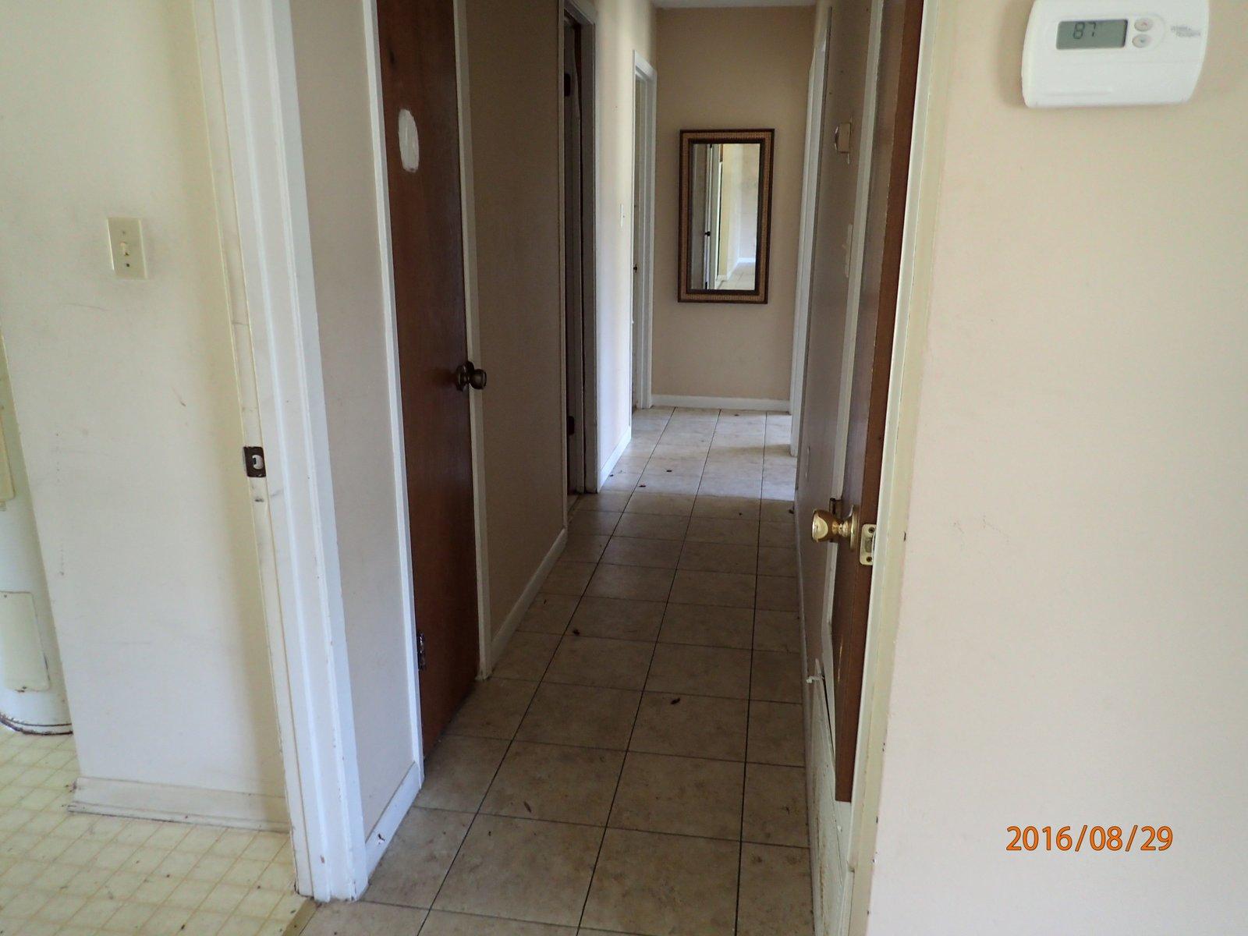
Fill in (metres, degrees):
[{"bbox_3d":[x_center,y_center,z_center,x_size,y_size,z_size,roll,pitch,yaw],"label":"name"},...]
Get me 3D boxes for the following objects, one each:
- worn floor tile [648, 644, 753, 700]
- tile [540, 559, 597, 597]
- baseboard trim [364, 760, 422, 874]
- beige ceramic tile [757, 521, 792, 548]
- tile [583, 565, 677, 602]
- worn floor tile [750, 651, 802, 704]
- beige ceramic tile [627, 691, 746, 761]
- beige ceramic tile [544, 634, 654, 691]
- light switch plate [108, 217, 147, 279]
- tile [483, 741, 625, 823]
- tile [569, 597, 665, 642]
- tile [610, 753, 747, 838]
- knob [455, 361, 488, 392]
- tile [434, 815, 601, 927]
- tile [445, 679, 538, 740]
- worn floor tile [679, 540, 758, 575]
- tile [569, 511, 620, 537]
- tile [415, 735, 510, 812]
[{"bbox_3d":[0.235,0.620,2.758,0.304,0.010,0.299,3,17,9],"label":"worn floor tile"},{"bbox_3d":[-0.206,0.422,3.403,0.166,0.010,0.300,3,17,9],"label":"tile"},{"bbox_3d":[-0.526,0.787,2.048,0.014,0.080,0.303,3,17,9],"label":"baseboard trim"},{"bbox_3d":[0.653,0.285,3.854,0.147,0.010,0.300,3,17,9],"label":"beige ceramic tile"},{"bbox_3d":[0.029,0.434,3.378,0.305,0.010,0.299,3,17,9],"label":"tile"},{"bbox_3d":[0.461,0.634,2.725,0.145,0.010,0.299,3,17,9],"label":"worn floor tile"},{"bbox_3d":[0.186,0.709,2.476,0.305,0.010,0.299,3,17,9],"label":"beige ceramic tile"},{"bbox_3d":[-0.069,0.604,2.795,0.303,0.010,0.300,3,17,9],"label":"beige ceramic tile"},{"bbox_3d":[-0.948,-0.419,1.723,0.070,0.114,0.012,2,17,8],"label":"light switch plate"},{"bbox_3d":[-0.167,0.778,2.235,0.304,0.010,0.299,3,17,9],"label":"tile"},{"bbox_3d":[-0.020,0.518,3.081,0.303,0.010,0.300,3,17,9],"label":"tile"},{"bbox_3d":[0.137,0.796,2.191,0.305,0.010,0.299,3,17,9],"label":"tile"},{"bbox_3d":[-0.407,-0.239,2.413,0.066,0.066,0.066,3,17,9],"label":"knob"},{"bbox_3d":[-0.216,0.868,1.954,0.305,0.010,0.299,3,17,9],"label":"tile"},{"bbox_3d":[-0.365,0.679,2.549,0.193,0.010,0.300,3,17,9],"label":"tile"},{"bbox_3d":[0.382,0.363,3.615,0.305,0.010,0.299,3,17,9],"label":"worn floor tile"},{"bbox_3d":[-0.135,0.248,3.990,0.220,0.010,0.299,3,17,9],"label":"tile"},{"bbox_3d":[-0.410,0.766,2.273,0.180,0.010,0.299,3,17,9],"label":"tile"}]

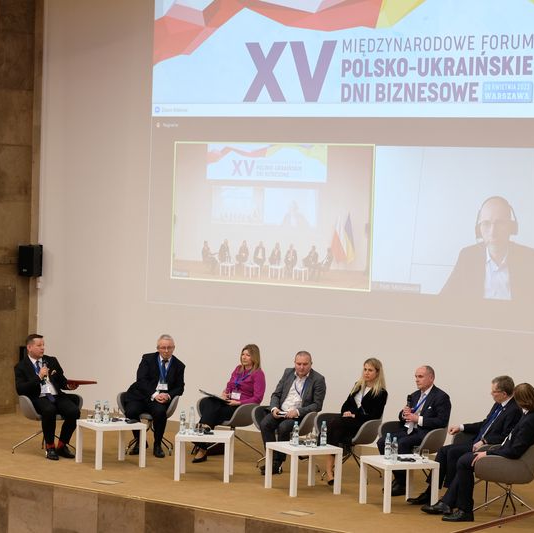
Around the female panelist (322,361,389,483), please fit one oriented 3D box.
[{"bbox_3d":[0.885,1.568,17.121,0.560,1.250,0.800,4,3,42],"label":"female panelist"}]

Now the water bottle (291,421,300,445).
[{"bbox_3d":[0.289,1.638,16.408,0.065,0.230,0.065,2,2,0],"label":"water bottle"}]

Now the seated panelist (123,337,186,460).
[{"bbox_3d":[-1.247,1.415,18.665,0.660,1.328,0.850,1,2,-3],"label":"seated panelist"}]

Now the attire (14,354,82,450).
[{"bbox_3d":[-2.410,1.448,18.337,0.600,0.942,0.690,1,2,-27],"label":"attire"}]

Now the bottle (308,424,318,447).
[{"bbox_3d":[0.449,1.650,16.336,0.066,0.220,0.066,2,2,0],"label":"bottle"}]

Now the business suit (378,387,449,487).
[{"bbox_3d":[1.470,1.636,16.589,0.560,0.926,0.700,3,3,38],"label":"business suit"}]

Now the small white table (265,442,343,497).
[{"bbox_3d":[0.357,1.984,16.407,0.550,0.450,0.550,0,3,-29],"label":"small white table"}]

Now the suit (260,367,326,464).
[{"bbox_3d":[0.278,1.551,17.688,0.590,0.950,0.700,2,2,22],"label":"suit"}]

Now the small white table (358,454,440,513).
[{"bbox_3d":[1.243,2.039,15.687,0.550,0.450,0.550,1,3,-23],"label":"small white table"}]

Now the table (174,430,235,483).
[{"bbox_3d":[-0.635,1.933,16.980,0.550,0.450,0.550,2,2,3],"label":"table"}]

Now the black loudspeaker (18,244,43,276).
[{"bbox_3d":[-3.076,-0.070,21.765,0.250,0.395,0.230,3,2,32],"label":"black loudspeaker"}]

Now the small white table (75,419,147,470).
[{"bbox_3d":[-1.653,1.873,17.641,0.550,0.450,0.550,0,3,-31],"label":"small white table"}]

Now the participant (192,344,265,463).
[{"bbox_3d":[-0.443,1.484,18.080,0.800,1.260,0.560,-1,3,-42],"label":"participant"}]

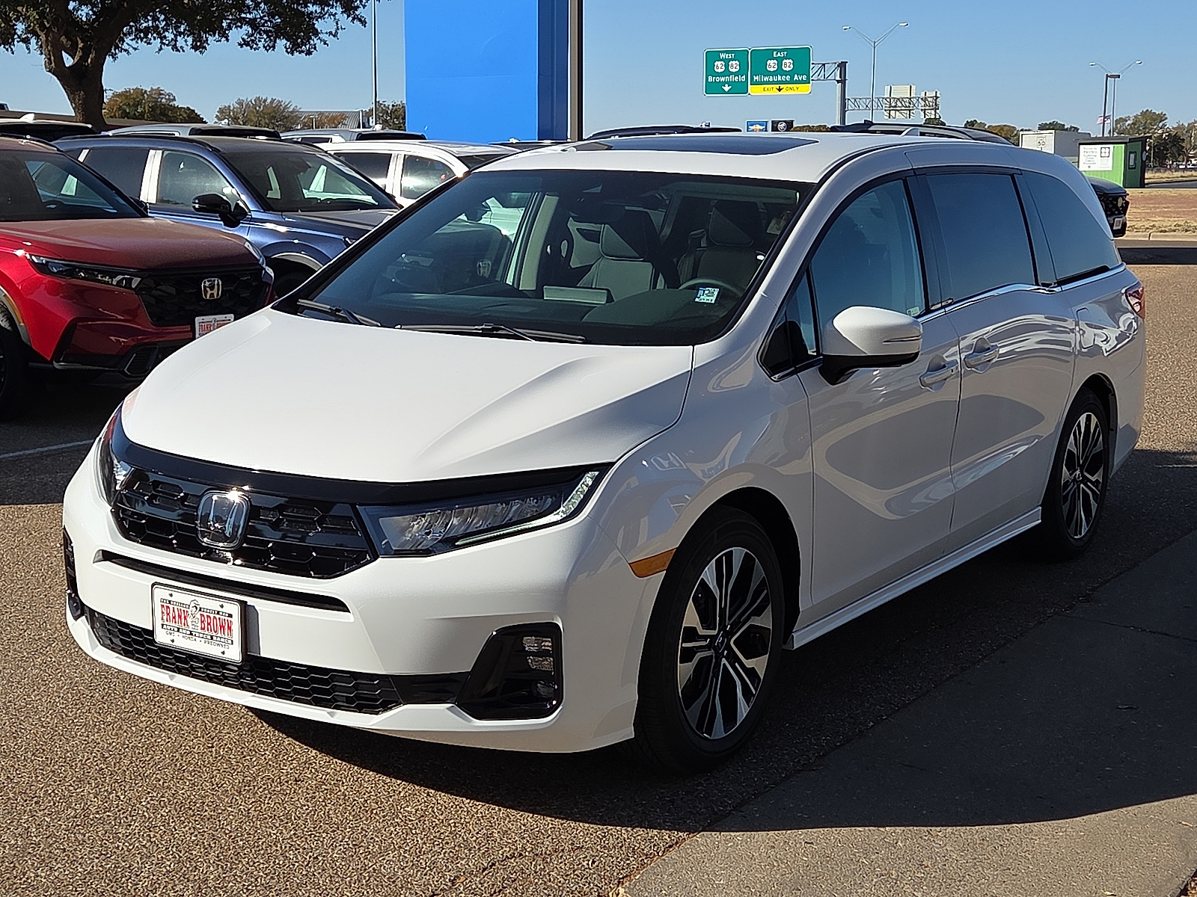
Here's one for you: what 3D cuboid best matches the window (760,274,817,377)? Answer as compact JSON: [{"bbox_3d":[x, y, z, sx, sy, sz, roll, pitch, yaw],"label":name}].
[{"bbox_3d":[0.539,-0.354,4.956,0.060,0.290,0.320,-8,2,40],"label":"window"}]

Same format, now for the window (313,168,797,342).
[{"bbox_3d":[-0.181,-0.620,5.394,1.550,0.150,1.117,7,37,33],"label":"window"}]

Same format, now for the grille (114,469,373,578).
[{"bbox_3d":[-0.934,0.202,4.389,0.890,0.225,0.140,7,12,33],"label":"grille"}]

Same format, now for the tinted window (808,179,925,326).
[{"bbox_3d":[0.859,-0.594,5.509,0.050,0.535,0.891,-15,-1,36],"label":"tinted window"}]

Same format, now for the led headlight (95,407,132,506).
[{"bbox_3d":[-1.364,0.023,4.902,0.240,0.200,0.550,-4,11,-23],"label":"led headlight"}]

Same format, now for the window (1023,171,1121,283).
[{"bbox_3d":[1.999,-0.943,7.233,0.050,0.454,0.967,-15,0,33],"label":"window"}]

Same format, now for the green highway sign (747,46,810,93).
[{"bbox_3d":[13.697,-28.427,130.000,5.200,3.600,0.200,7,12,32],"label":"green highway sign"}]

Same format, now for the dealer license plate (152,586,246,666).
[{"bbox_3d":[-1.015,0.444,4.405,0.312,0.160,0.020,7,10,33],"label":"dealer license plate"}]

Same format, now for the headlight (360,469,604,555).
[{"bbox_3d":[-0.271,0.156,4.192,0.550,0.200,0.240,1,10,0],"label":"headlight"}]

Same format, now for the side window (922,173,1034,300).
[{"bbox_3d":[1.418,-0.793,6.335,0.050,0.454,0.912,-15,-1,35],"label":"side window"}]

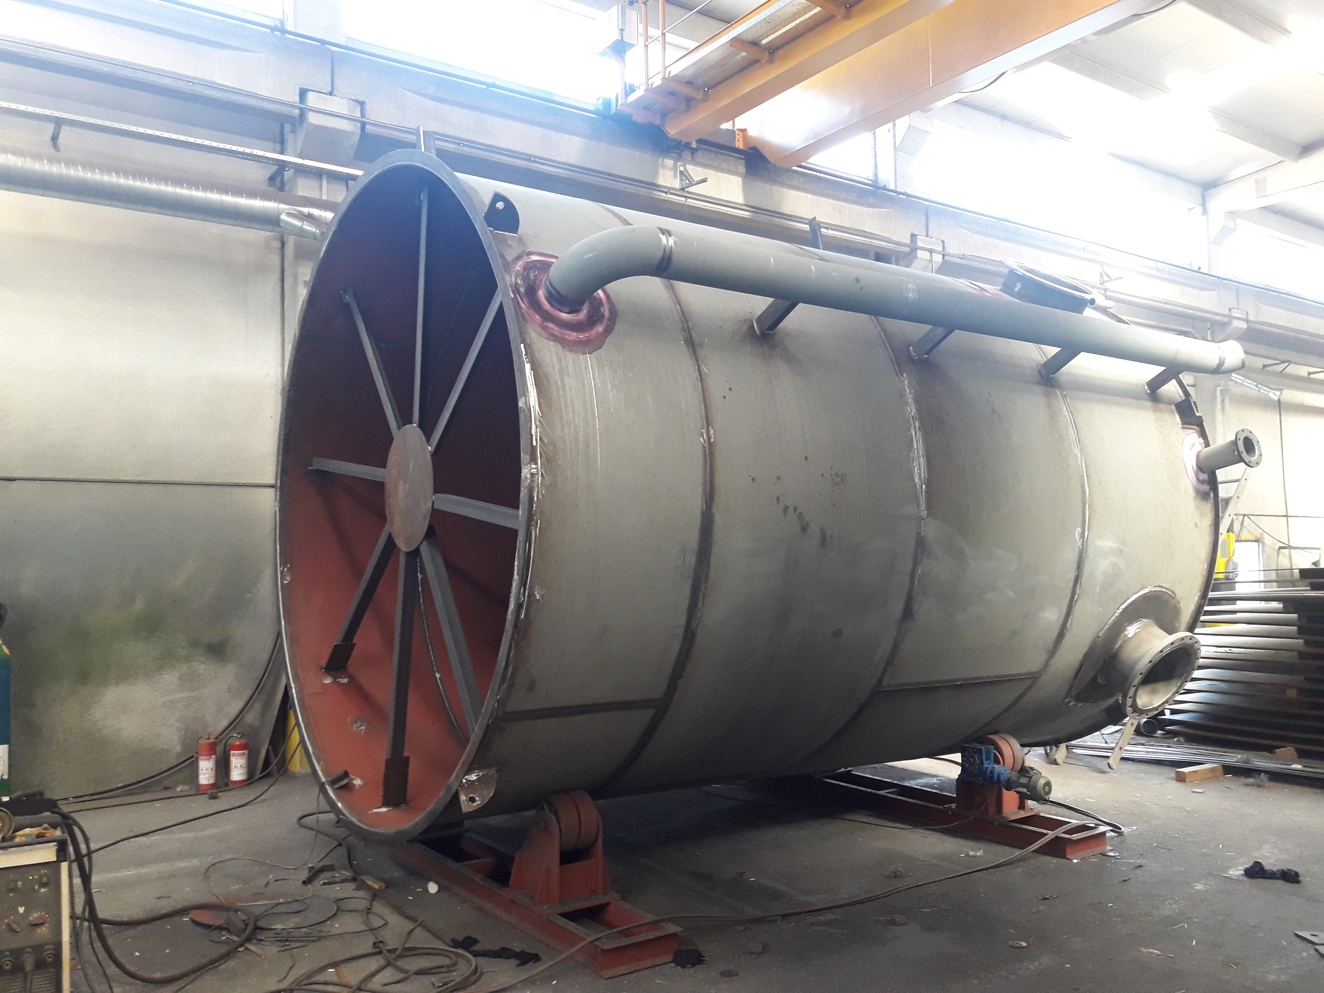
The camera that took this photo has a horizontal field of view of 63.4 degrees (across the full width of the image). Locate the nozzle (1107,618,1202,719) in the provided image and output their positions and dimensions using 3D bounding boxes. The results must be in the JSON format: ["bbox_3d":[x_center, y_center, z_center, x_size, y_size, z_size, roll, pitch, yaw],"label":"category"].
[{"bbox_3d":[3.258,1.124,7.211,0.690,0.690,0.309,1,29,-35],"label":"nozzle"}]

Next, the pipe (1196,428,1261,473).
[{"bbox_3d":[3.886,-0.289,7.383,0.285,0.285,0.337,2,-15,-35],"label":"pipe"}]

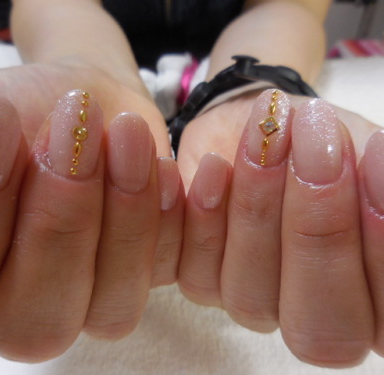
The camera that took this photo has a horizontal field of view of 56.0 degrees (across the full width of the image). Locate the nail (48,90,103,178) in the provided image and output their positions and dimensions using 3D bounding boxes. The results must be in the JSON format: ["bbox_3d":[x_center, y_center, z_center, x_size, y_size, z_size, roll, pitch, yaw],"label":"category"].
[{"bbox_3d":[-0.028,-0.012,0.086,0.012,0.021,0.004,5,-17,-17],"label":"nail"}]

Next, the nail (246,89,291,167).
[{"bbox_3d":[0.020,-0.015,0.094,0.011,0.020,0.004,7,-16,7],"label":"nail"}]

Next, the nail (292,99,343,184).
[{"bbox_3d":[0.030,-0.011,0.087,0.012,0.020,0.004,2,-16,9],"label":"nail"}]

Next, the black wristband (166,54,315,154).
[{"bbox_3d":[0.025,-0.034,0.165,0.064,0.044,0.018,-2,31,14],"label":"black wristband"}]

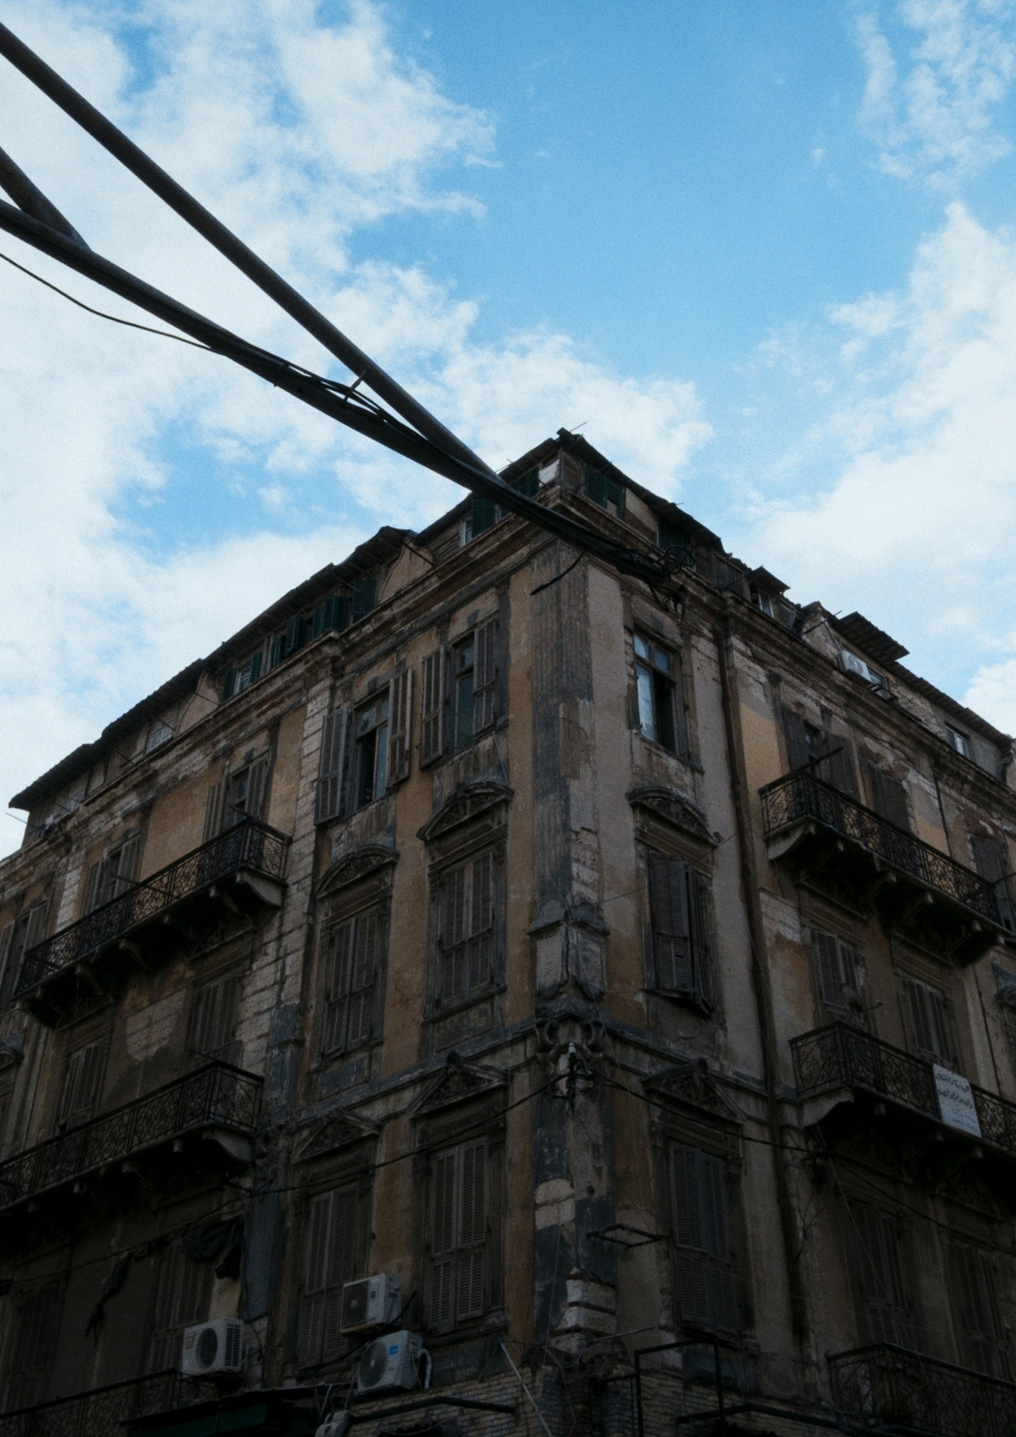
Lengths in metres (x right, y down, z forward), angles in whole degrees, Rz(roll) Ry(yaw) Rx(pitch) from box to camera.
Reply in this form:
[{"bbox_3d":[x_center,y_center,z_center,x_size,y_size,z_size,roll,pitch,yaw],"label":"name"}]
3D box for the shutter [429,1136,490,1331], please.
[{"bbox_3d":[-0.634,6.749,18.904,1.073,2.261,0.050,-30,-46,35],"label":"shutter"}]

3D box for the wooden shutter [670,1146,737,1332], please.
[{"bbox_3d":[2.416,6.438,17.848,1.081,2.186,0.050,29,-45,-33],"label":"wooden shutter"}]

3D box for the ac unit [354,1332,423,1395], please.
[{"bbox_3d":[-1.411,7.727,17.158,0.250,0.590,0.780,33,-47,-30],"label":"ac unit"}]

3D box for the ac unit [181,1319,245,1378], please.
[{"bbox_3d":[-4.037,8.639,19.692,0.870,0.600,0.300,-30,-46,34],"label":"ac unit"}]

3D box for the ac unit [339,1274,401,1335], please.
[{"bbox_3d":[-1.697,7.296,17.871,0.785,0.550,0.265,-30,-46,34],"label":"ac unit"}]

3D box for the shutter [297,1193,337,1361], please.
[{"bbox_3d":[-2.678,7.816,20.071,0.533,2.356,0.060,-30,-46,34],"label":"shutter"}]

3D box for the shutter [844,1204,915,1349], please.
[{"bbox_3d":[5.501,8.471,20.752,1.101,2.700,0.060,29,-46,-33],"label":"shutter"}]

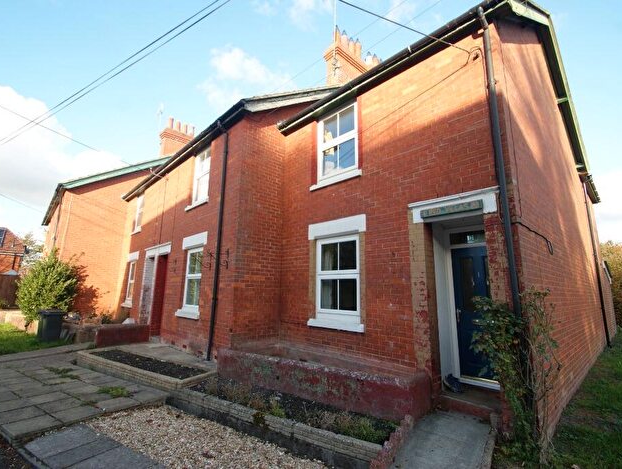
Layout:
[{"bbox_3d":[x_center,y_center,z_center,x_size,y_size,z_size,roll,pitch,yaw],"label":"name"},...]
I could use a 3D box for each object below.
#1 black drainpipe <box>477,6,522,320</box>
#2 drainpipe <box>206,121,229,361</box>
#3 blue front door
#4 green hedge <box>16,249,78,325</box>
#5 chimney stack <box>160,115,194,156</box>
[{"bbox_3d":[2.270,-0.566,3.487,0.342,4.895,0.091,12,-16,-43],"label":"black drainpipe"},{"bbox_3d":[-2.062,-0.047,6.256,0.325,5.121,0.091,12,-16,-43],"label":"drainpipe"},{"bbox_3d":[2.545,1.133,4.309,0.058,1.918,0.783,12,-16,-43],"label":"blue front door"},{"bbox_3d":[-8.545,1.731,9.425,1.384,2.523,1.442,12,-16,-43],"label":"green hedge"},{"bbox_3d":[-6.830,-4.750,15.090,1.615,2.204,0.618,12,-16,-43],"label":"chimney stack"}]

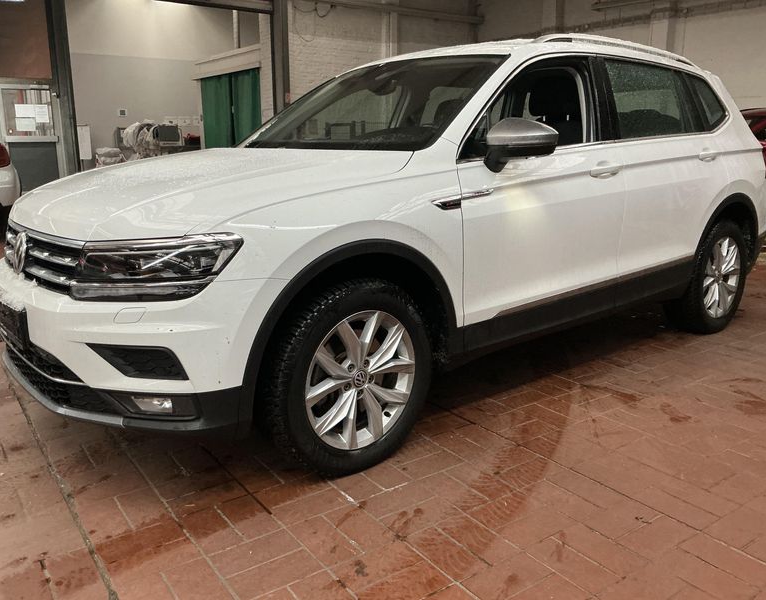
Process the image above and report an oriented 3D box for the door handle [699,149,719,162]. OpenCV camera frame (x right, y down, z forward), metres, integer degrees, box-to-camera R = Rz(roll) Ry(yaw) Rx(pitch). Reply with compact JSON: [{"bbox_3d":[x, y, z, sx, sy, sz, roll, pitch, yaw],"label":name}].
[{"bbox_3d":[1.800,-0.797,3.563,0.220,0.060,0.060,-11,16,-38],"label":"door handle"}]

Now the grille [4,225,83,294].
[{"bbox_3d":[-1.250,-0.172,2.310,0.130,0.210,0.960,-11,16,-38],"label":"grille"}]

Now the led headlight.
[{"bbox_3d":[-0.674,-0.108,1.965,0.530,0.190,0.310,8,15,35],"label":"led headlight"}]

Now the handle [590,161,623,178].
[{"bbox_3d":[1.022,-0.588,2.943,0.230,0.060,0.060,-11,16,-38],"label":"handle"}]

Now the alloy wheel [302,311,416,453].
[{"bbox_3d":[-0.121,0.266,2.303,0.494,0.494,0.200,-12,16,-40],"label":"alloy wheel"}]

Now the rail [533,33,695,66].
[{"bbox_3d":[1.298,-1.321,3.432,1.600,0.080,0.050,-11,16,-38],"label":"rail"}]

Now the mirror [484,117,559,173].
[{"bbox_3d":[0.510,-0.586,2.459,0.210,0.200,0.230,-11,16,-38],"label":"mirror"}]

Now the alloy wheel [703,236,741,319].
[{"bbox_3d":[2.023,-0.152,4.033,0.494,0.494,0.200,-11,16,-38],"label":"alloy wheel"}]

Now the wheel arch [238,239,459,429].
[{"bbox_3d":[-0.103,0.056,2.197,0.940,0.535,0.150,-11,16,-38],"label":"wheel arch"}]

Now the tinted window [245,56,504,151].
[{"bbox_3d":[-0.135,-0.907,3.102,0.870,0.120,1.390,-45,34,-24],"label":"tinted window"}]

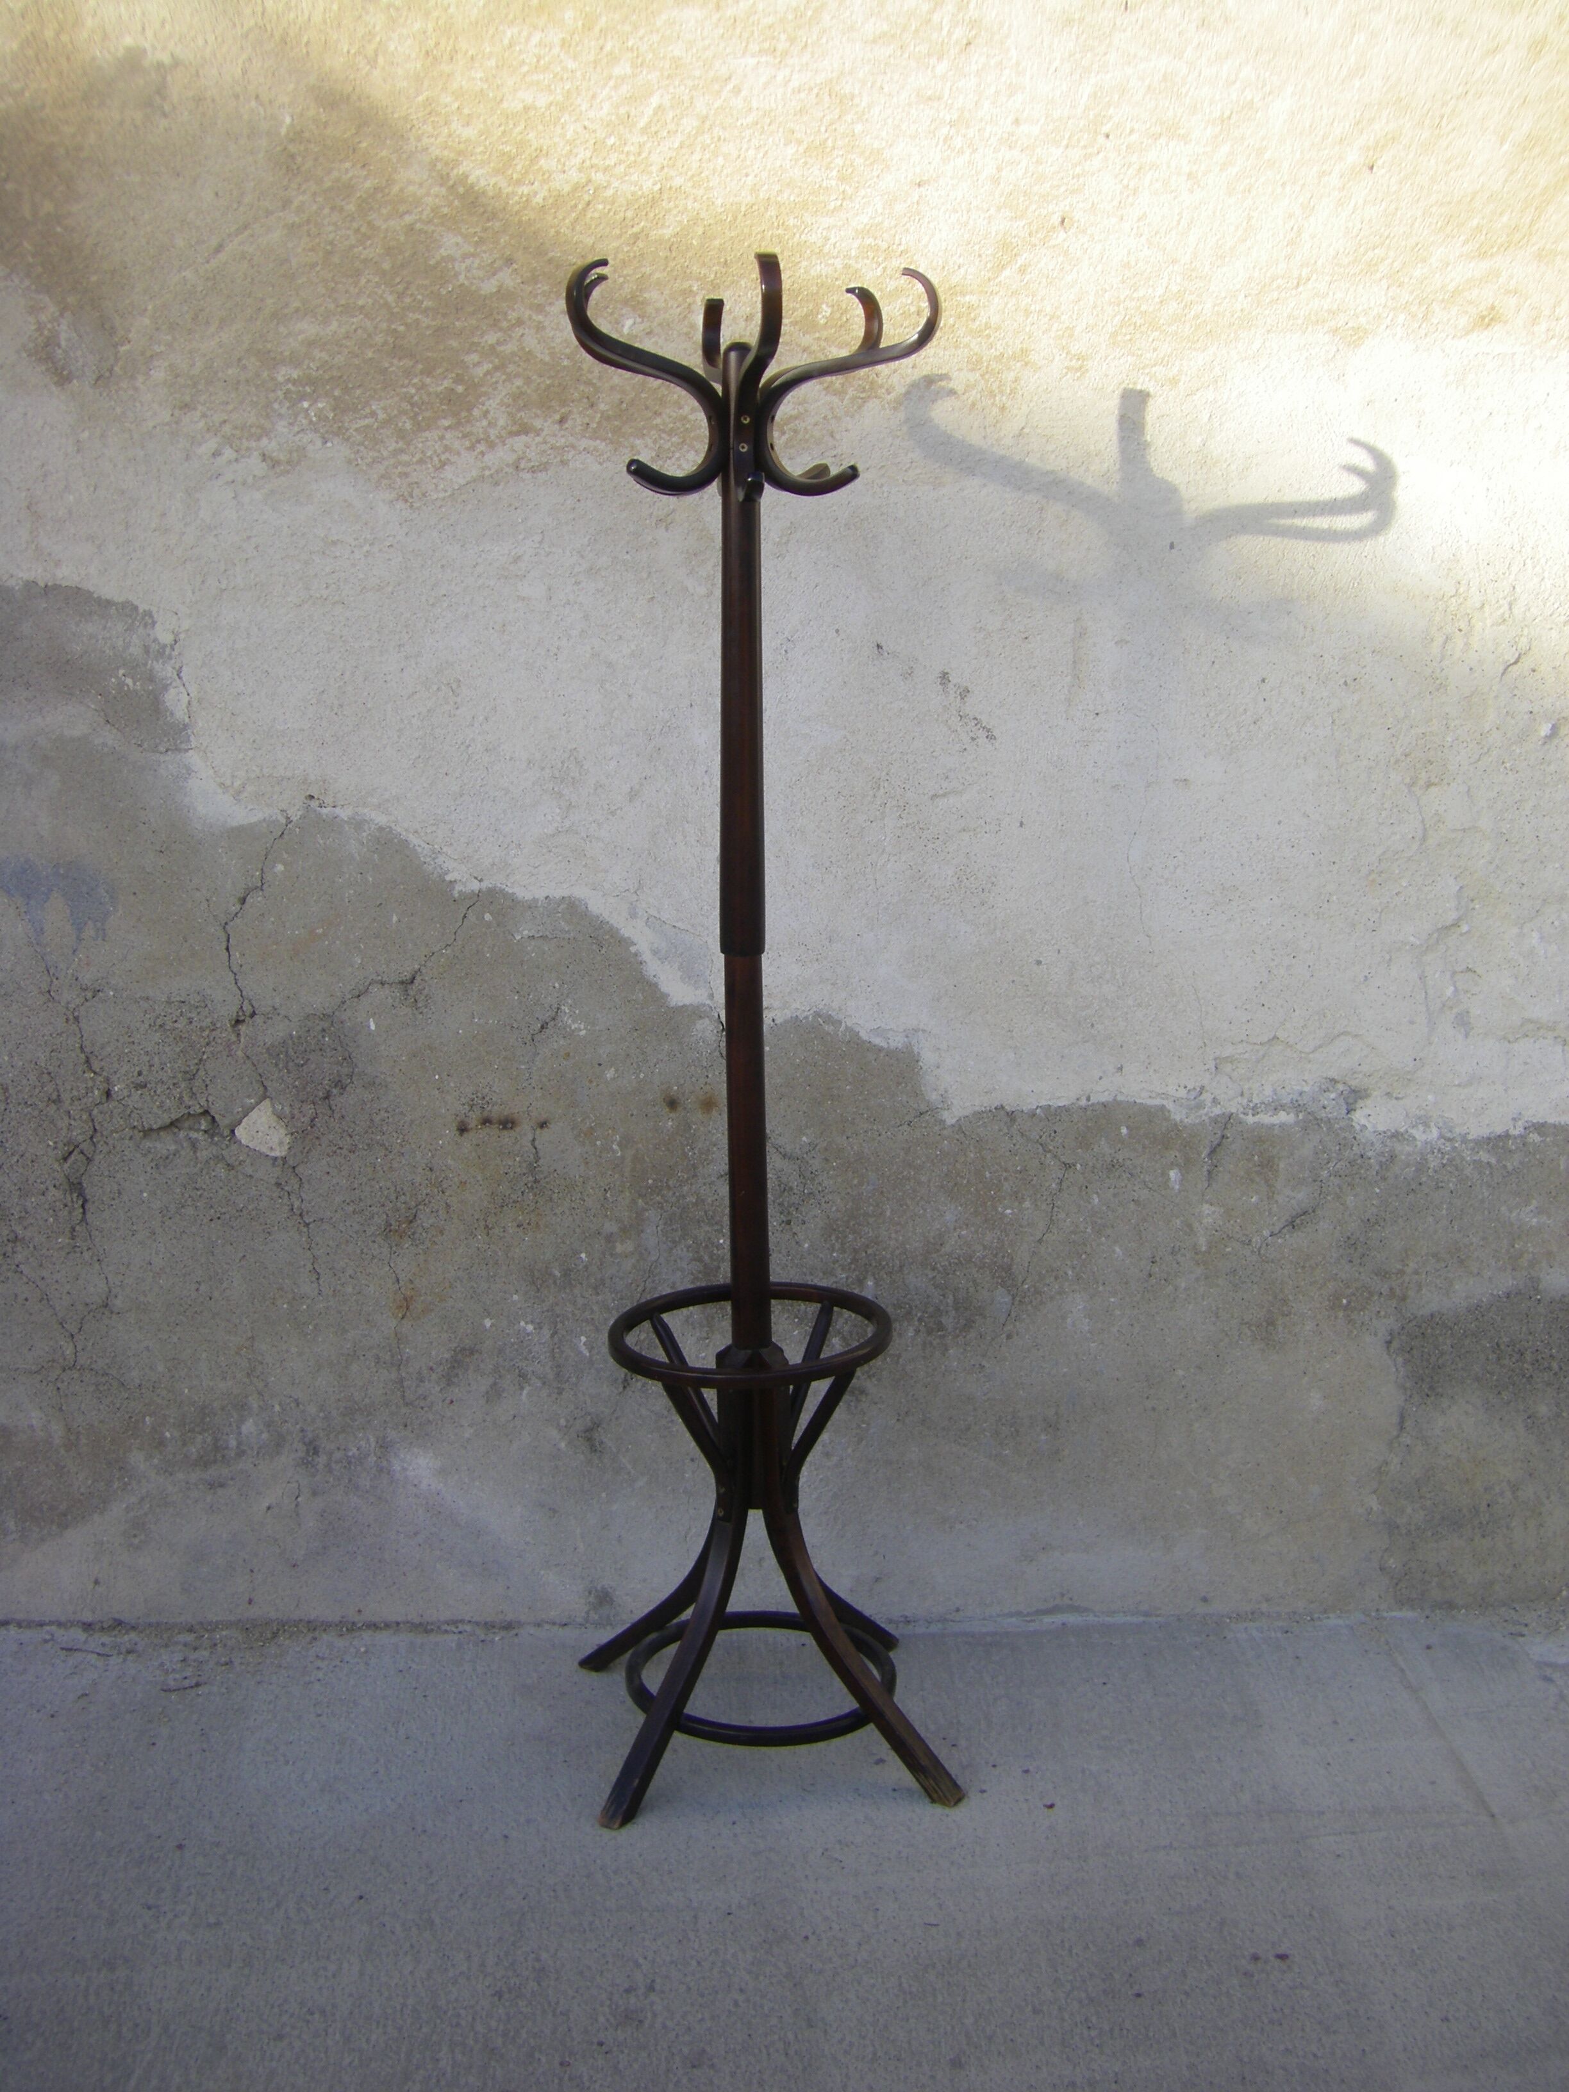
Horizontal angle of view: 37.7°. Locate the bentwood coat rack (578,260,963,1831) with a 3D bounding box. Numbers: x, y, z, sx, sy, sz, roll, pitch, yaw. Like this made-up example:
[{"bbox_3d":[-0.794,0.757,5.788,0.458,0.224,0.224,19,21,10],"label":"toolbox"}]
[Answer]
[{"bbox_3d":[-0.045,0.005,2.894,0.470,1.865,0.485,-2,12,-7],"label":"bentwood coat rack"}]

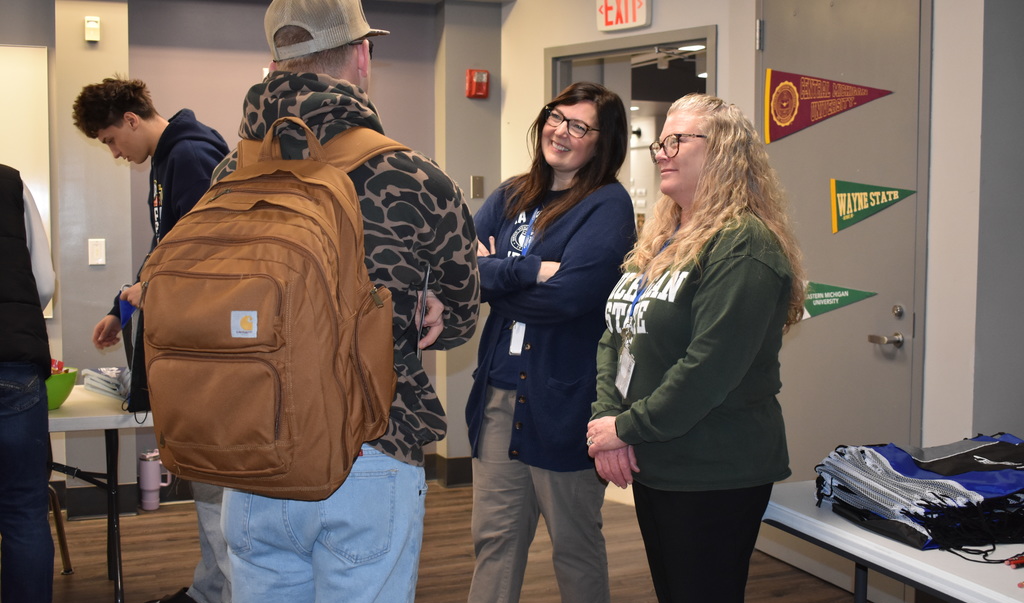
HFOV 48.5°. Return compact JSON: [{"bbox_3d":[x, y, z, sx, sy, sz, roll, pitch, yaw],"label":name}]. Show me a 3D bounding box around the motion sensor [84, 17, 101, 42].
[{"bbox_3d":[-1.883,-1.221,5.109,0.066,0.112,0.047,-1,4,-22],"label":"motion sensor"}]

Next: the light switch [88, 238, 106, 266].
[{"bbox_3d":[-1.871,-0.223,5.132,0.071,0.115,0.012,-1,4,-20],"label":"light switch"}]

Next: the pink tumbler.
[{"bbox_3d":[-1.690,0.840,5.398,0.145,0.277,0.095,-1,4,-18],"label":"pink tumbler"}]

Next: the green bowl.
[{"bbox_3d":[-1.585,0.291,3.803,0.265,0.125,0.265,-2,4,-23],"label":"green bowl"}]

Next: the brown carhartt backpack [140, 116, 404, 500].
[{"bbox_3d":[-0.396,0.010,1.880,0.335,0.550,0.290,2,6,22],"label":"brown carhartt backpack"}]

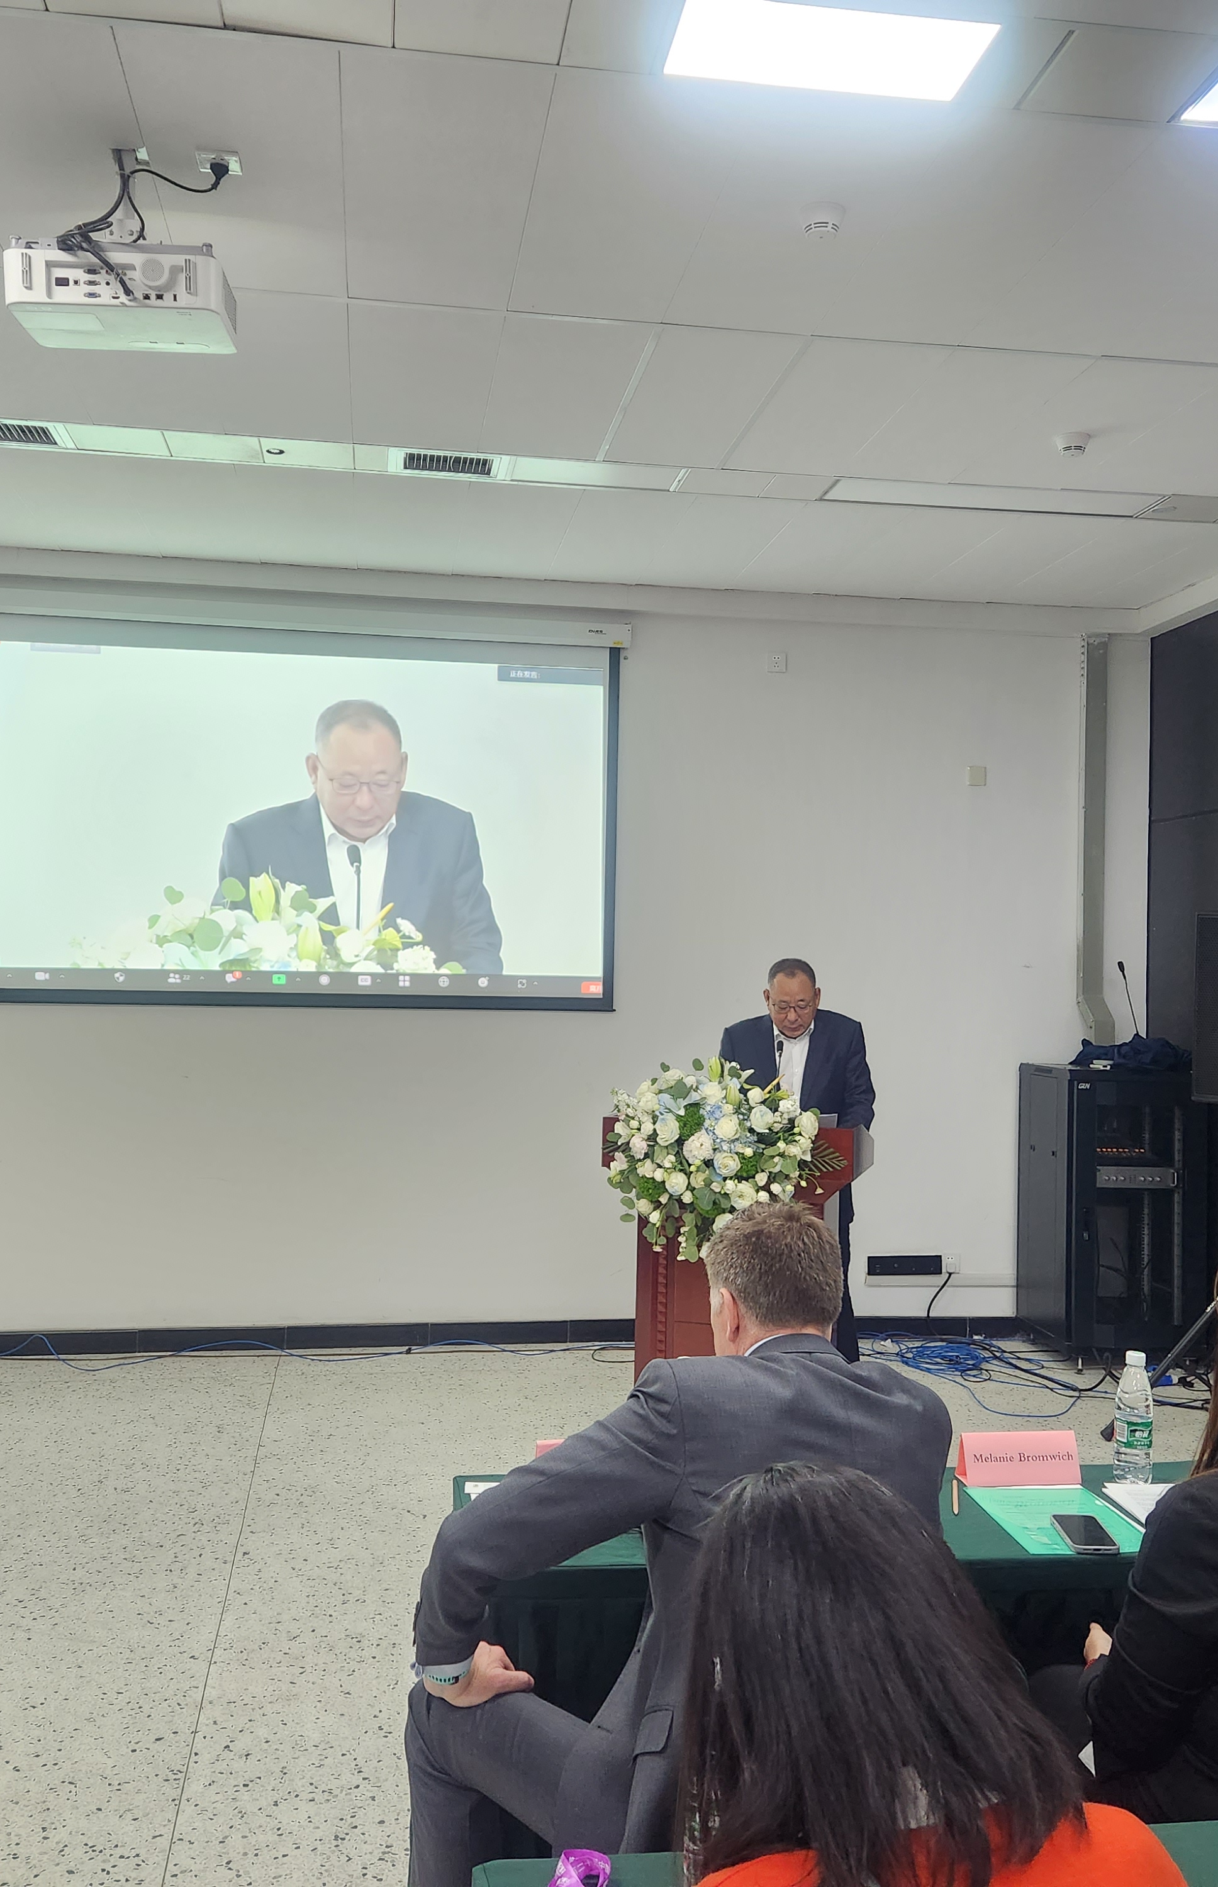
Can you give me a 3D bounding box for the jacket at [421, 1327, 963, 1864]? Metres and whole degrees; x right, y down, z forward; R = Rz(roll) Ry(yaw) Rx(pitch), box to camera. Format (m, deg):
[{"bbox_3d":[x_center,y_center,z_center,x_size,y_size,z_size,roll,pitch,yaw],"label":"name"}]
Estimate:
[{"bbox_3d":[0.110,0.878,2.270,0.630,0.670,0.480,2,-2,-22],"label":"jacket"}]

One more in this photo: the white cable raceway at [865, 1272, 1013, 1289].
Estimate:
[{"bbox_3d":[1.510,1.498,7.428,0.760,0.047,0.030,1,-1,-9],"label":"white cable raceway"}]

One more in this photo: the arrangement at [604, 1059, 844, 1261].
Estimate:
[{"bbox_3d":[0.354,0.666,5.150,0.710,0.600,0.420,1,-2,18],"label":"arrangement"}]

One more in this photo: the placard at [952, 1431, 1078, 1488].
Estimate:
[{"bbox_3d":[0.740,0.927,3.020,0.211,0.085,0.074,1,-2,-8],"label":"placard"}]

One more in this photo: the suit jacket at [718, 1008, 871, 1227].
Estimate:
[{"bbox_3d":[0.650,0.615,5.780,0.560,0.750,0.400,1,-2,10],"label":"suit jacket"}]

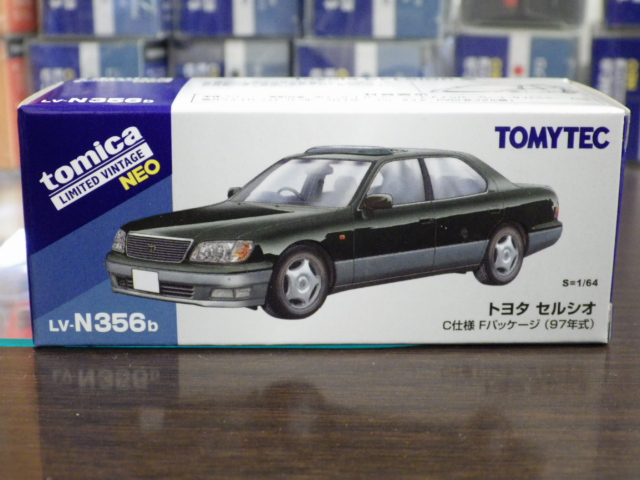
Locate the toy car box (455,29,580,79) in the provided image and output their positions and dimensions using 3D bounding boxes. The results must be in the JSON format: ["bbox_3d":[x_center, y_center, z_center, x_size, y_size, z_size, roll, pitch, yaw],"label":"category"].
[{"bbox_3d":[0.073,-0.061,0.412,0.042,0.043,0.104,3,16,9],"label":"toy car box"}]

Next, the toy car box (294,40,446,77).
[{"bbox_3d":[0.018,-0.055,0.394,0.041,0.042,0.104,2,16,6],"label":"toy car box"}]

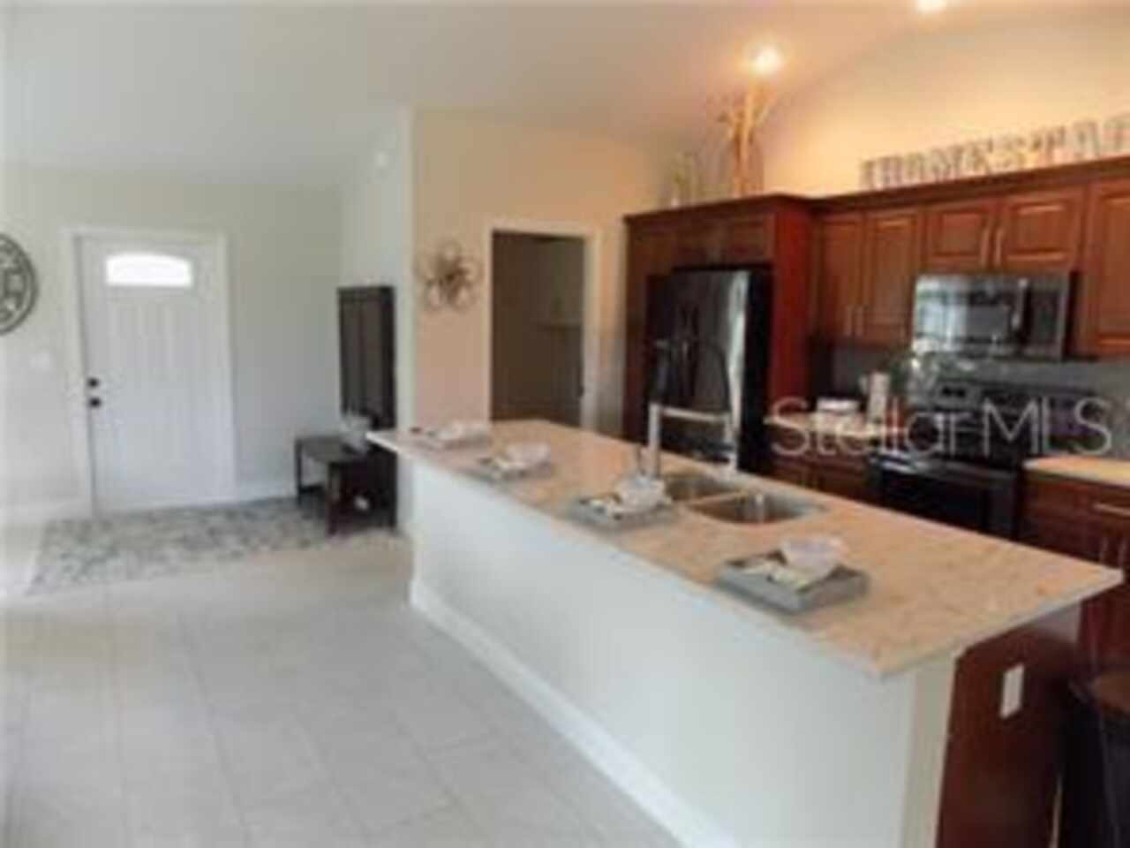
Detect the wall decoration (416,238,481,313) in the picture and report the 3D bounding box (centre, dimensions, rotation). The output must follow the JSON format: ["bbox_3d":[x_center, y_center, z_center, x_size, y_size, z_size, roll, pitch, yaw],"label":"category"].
[{"bbox_3d":[-0.782,-0.984,5.016,0.465,0.480,0.060,-5,10,-32],"label":"wall decoration"}]

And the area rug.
[{"bbox_3d":[-2.452,0.739,5.266,2.010,0.012,1.570,-5,10,-32],"label":"area rug"}]

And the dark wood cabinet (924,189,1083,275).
[{"bbox_3d":[2.290,-0.953,3.840,0.335,0.380,0.765,-5,10,-32],"label":"dark wood cabinet"}]

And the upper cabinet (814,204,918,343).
[{"bbox_3d":[1.888,-0.866,4.480,0.335,0.760,0.690,-5,10,-32],"label":"upper cabinet"}]

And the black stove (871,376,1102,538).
[{"bbox_3d":[2.118,0.441,3.947,0.700,1.180,0.770,-4,10,-33],"label":"black stove"}]

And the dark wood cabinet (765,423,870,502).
[{"bbox_3d":[1.737,0.481,4.612,0.660,0.885,0.710,-4,10,-33],"label":"dark wood cabinet"}]

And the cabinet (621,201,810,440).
[{"bbox_3d":[1.134,-0.351,5.392,0.720,2.265,1.460,-4,10,-33],"label":"cabinet"}]

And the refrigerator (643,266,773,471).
[{"bbox_3d":[1.161,-0.106,5.226,0.780,1.815,0.915,-5,10,-32],"label":"refrigerator"}]

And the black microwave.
[{"bbox_3d":[2.260,-0.554,3.873,0.405,0.410,0.757,-5,10,-32],"label":"black microwave"}]

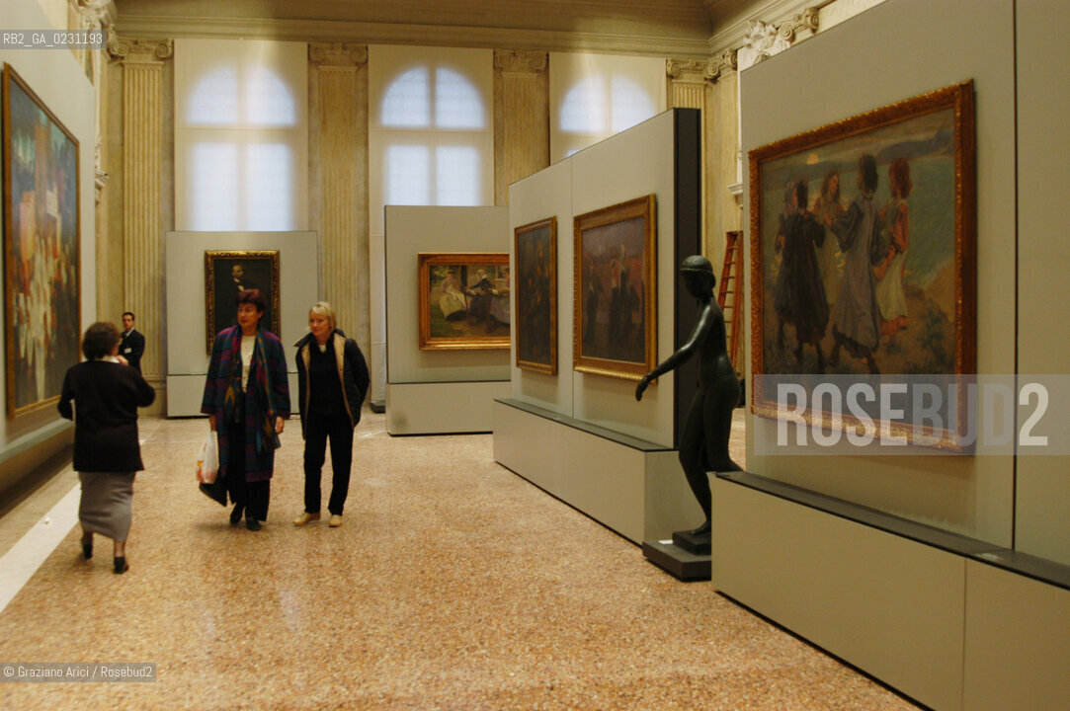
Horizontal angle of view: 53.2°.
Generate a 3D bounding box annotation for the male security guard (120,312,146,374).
[{"bbox_3d":[-5.514,0.246,14.516,0.500,1.658,0.340,0,2,13],"label":"male security guard"}]

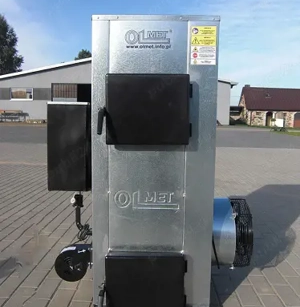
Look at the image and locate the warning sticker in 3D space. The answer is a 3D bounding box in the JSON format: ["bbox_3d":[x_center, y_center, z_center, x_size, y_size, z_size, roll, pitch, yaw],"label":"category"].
[{"bbox_3d":[0.216,-0.430,1.292,0.099,0.150,0.002,1,6,0],"label":"warning sticker"}]

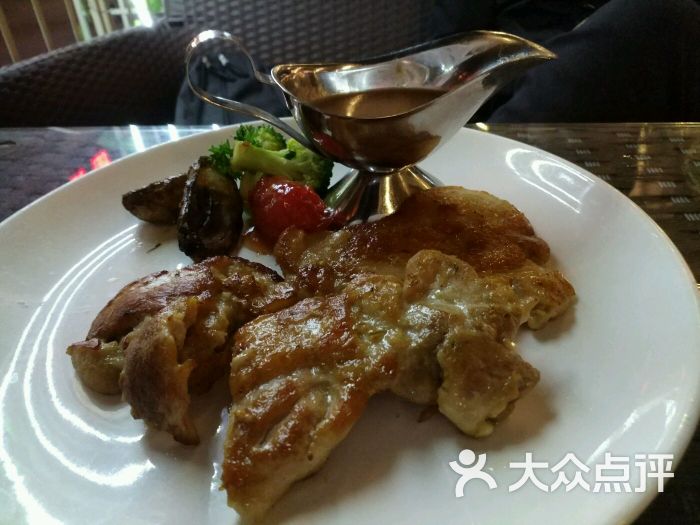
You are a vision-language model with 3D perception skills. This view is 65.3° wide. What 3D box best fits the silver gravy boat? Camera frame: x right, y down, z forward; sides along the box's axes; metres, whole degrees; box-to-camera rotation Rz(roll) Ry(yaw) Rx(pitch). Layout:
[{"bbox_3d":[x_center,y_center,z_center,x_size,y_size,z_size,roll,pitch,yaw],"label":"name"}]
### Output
[{"bbox_3d":[0.012,-0.071,0.261,0.167,0.083,0.072,-4,36,-2],"label":"silver gravy boat"}]

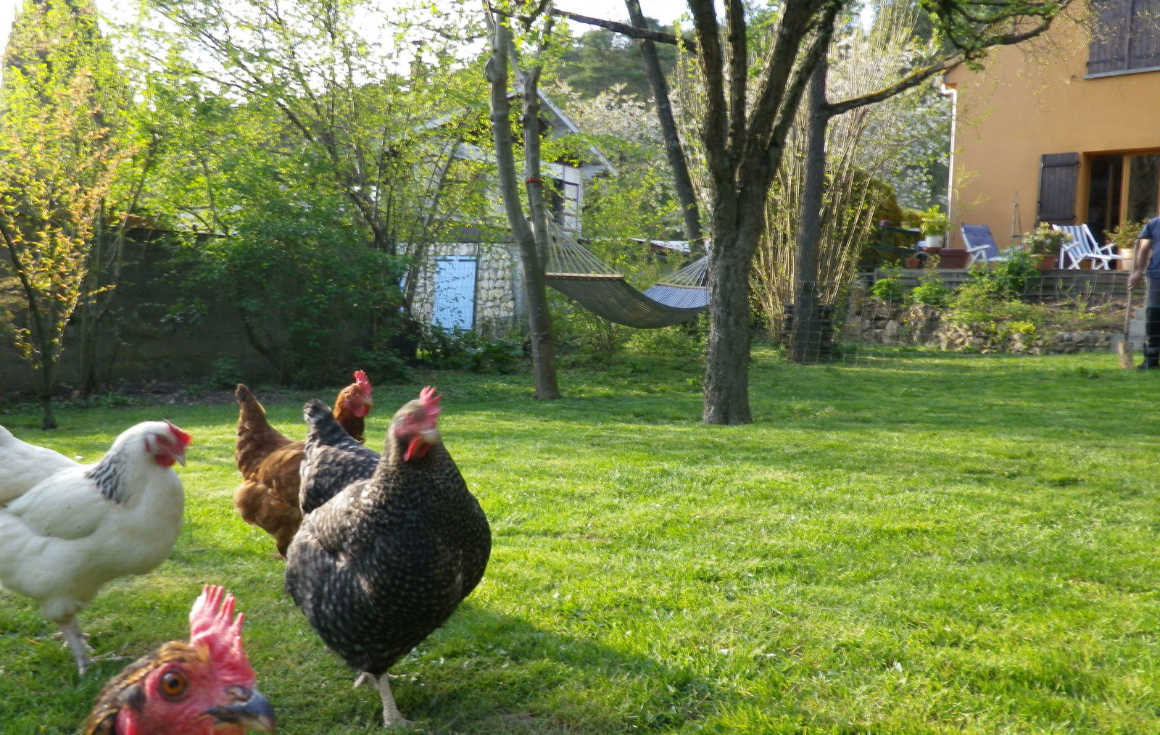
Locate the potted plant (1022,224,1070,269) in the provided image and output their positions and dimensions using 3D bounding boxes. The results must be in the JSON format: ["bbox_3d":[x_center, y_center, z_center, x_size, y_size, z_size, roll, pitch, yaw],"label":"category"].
[{"bbox_3d":[7.026,-1.816,14.700,0.700,0.740,0.680,3,4,23],"label":"potted plant"}]

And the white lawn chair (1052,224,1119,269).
[{"bbox_3d":[8.163,-1.911,15.700,0.620,0.870,0.880,0,4,-12],"label":"white lawn chair"}]

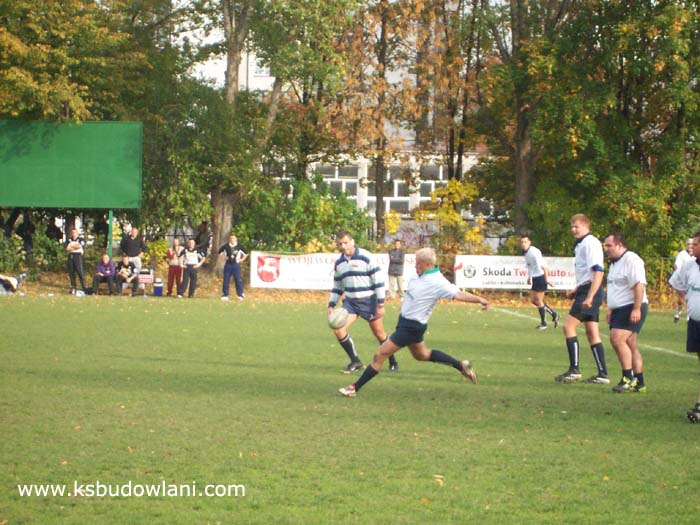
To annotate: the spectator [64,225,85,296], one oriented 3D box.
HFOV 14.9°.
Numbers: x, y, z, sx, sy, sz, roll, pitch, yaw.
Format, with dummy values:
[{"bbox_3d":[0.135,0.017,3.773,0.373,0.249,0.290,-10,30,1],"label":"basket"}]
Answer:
[{"bbox_3d":[-7.442,-0.035,72.500,0.560,1.790,0.420,1,0,-3],"label":"spectator"}]

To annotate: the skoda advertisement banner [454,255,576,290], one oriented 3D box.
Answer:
[{"bbox_3d":[5.197,0.301,79.500,4.100,0.970,0.050,1,0,-3],"label":"skoda advertisement banner"}]

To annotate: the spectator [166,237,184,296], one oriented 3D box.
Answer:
[{"bbox_3d":[-4.936,0.141,75.500,0.520,1.660,0.380,1,0,0],"label":"spectator"}]

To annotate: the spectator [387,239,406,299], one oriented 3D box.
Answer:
[{"bbox_3d":[1.359,0.213,78.000,0.550,1.730,0.400,1,0,-3],"label":"spectator"}]

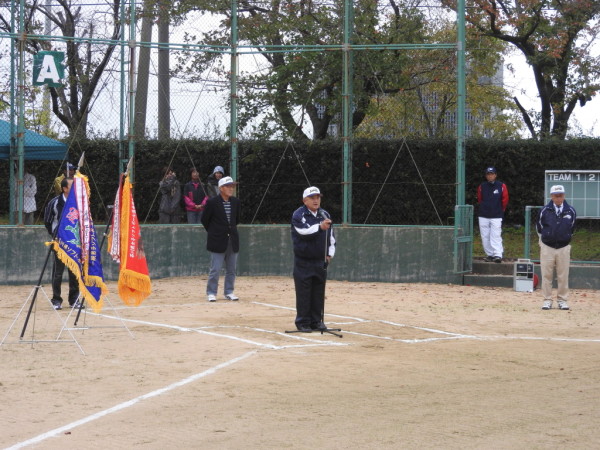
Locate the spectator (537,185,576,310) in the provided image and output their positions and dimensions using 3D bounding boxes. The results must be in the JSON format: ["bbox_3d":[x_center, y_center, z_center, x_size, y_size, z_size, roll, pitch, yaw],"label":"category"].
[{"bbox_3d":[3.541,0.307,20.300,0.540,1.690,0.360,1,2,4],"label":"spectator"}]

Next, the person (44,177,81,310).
[{"bbox_3d":[-3.136,0.247,19.700,0.520,1.730,0.360,-1,2,-30],"label":"person"}]

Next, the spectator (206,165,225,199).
[{"bbox_3d":[-1.525,-0.274,26.900,0.460,1.580,0.320,0,2,-5],"label":"spectator"}]

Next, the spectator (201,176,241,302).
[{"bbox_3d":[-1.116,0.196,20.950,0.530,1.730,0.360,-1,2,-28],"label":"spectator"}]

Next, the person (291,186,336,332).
[{"bbox_3d":[0.158,0.400,17.200,0.550,1.700,0.450,0,2,-25],"label":"person"}]

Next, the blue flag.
[{"bbox_3d":[-2.303,0.171,15.250,0.650,1.480,0.350,0,2,-15],"label":"blue flag"}]

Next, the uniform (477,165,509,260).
[{"bbox_3d":[3.332,-0.173,25.500,0.540,1.670,0.340,1,2,6],"label":"uniform"}]

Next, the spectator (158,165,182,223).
[{"bbox_3d":[-2.364,-0.265,26.900,0.460,1.600,0.340,0,2,-12],"label":"spectator"}]

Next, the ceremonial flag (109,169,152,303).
[{"bbox_3d":[-1.967,0.168,17.100,0.520,1.550,0.380,0,2,-3],"label":"ceremonial flag"}]

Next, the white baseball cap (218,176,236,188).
[{"bbox_3d":[-1.026,-0.606,21.000,0.270,0.150,0.190,2,2,38],"label":"white baseball cap"}]

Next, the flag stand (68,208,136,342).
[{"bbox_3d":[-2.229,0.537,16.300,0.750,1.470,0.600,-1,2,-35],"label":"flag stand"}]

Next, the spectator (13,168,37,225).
[{"bbox_3d":[-4.928,-0.324,26.500,0.470,1.580,0.340,0,2,-13],"label":"spectator"}]

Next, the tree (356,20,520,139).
[{"bbox_3d":[3.572,-2.437,38.000,4.400,5.600,4.300,0,2,0],"label":"tree"}]

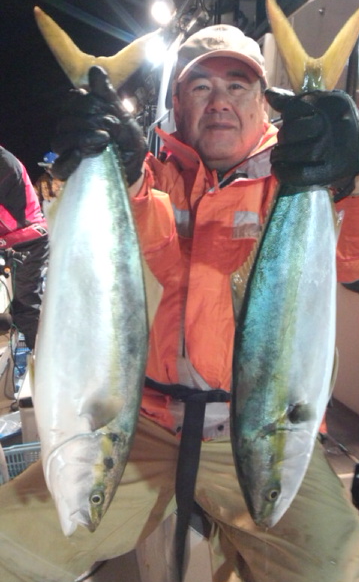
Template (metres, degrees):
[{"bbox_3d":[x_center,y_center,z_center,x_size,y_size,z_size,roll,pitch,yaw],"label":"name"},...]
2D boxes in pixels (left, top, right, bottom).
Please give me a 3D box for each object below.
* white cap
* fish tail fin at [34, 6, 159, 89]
[{"bbox_3d":[0.077,-0.441,0.890,0.175,0.135,0.250,0,7,4],"label":"white cap"},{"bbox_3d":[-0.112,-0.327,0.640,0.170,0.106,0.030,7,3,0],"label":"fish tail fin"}]

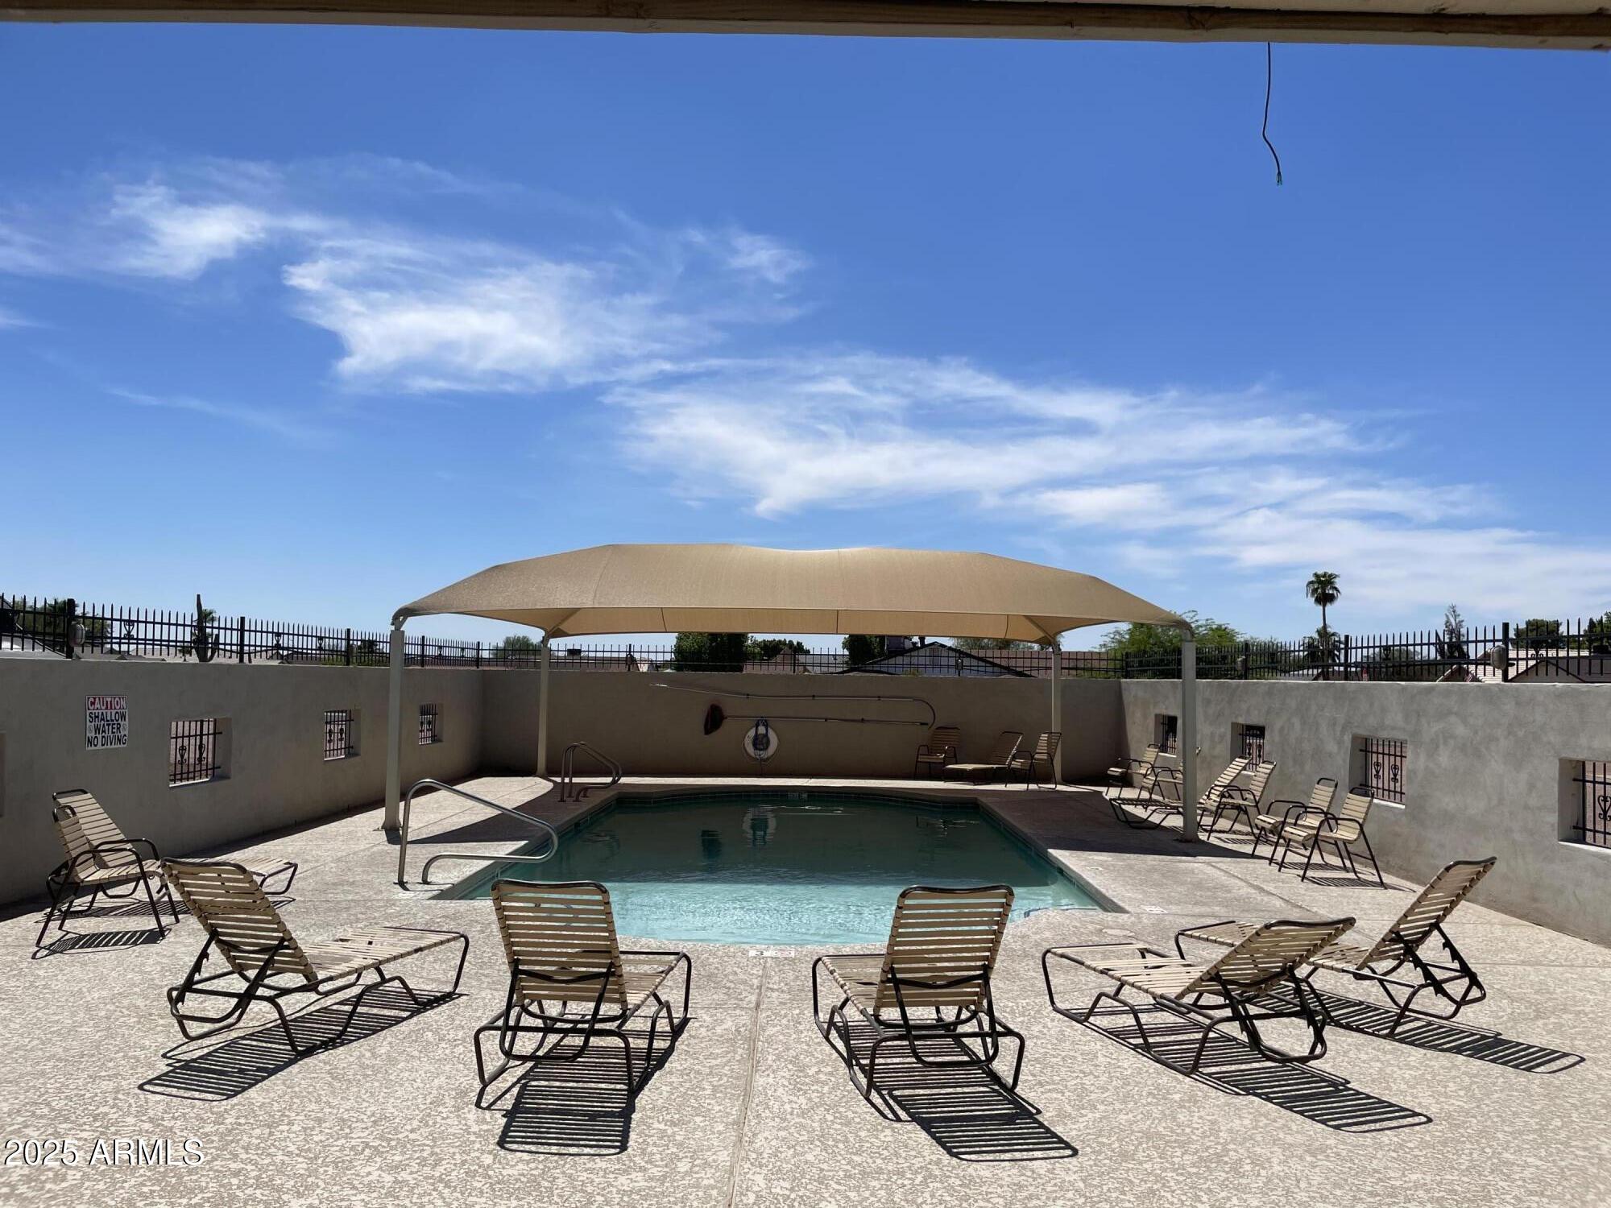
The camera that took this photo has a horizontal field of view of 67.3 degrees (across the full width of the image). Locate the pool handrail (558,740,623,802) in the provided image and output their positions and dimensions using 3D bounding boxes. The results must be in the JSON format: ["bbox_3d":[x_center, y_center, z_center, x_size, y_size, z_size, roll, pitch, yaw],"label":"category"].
[{"bbox_3d":[-3.064,2.393,17.337,0.804,0.821,0.611,1,-4,0],"label":"pool handrail"}]

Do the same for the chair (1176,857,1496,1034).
[{"bbox_3d":[2.933,1.792,6.793,0.670,0.904,1.603,3,-4,-36],"label":"chair"}]

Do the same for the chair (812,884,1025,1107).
[{"bbox_3d":[0.499,1.673,5.748,0.670,0.933,1.562,2,-4,-9],"label":"chair"}]

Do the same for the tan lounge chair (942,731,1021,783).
[{"bbox_3d":[3.094,2.717,21.237,1.630,0.870,0.660,4,-4,-37],"label":"tan lounge chair"}]

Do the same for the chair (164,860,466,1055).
[{"bbox_3d":[-2.472,1.667,6.213,0.670,0.905,1.602,0,-4,20],"label":"chair"}]

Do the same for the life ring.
[{"bbox_3d":[-0.807,2.444,21.860,0.630,0.720,0.120,1,-3,1],"label":"life ring"}]

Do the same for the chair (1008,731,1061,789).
[{"bbox_3d":[3.857,2.696,20.544,0.720,0.860,0.580,3,-4,-27],"label":"chair"}]

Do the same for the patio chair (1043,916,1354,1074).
[{"bbox_3d":[1.955,1.832,6.132,0.670,0.770,1.710,2,-4,-19],"label":"patio chair"}]

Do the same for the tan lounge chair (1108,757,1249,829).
[{"bbox_3d":[4.682,2.344,15.145,1.610,0.899,0.670,1,-4,6],"label":"tan lounge chair"}]

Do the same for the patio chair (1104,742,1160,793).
[{"bbox_3d":[5.170,2.611,18.977,0.752,0.858,0.575,1,-4,-2],"label":"patio chair"}]

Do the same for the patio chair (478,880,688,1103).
[{"bbox_3d":[-0.997,1.651,5.731,0.670,0.926,1.574,1,-4,5],"label":"patio chair"}]

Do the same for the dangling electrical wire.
[{"bbox_3d":[0.679,-0.713,1.758,0.030,0.214,0.030,1,-3,1],"label":"dangling electrical wire"}]

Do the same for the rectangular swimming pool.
[{"bbox_3d":[-0.172,3.266,13.984,5.502,1.200,11.693,1,-3,1],"label":"rectangular swimming pool"}]

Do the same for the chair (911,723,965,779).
[{"bbox_3d":[2.388,2.673,21.666,0.575,0.858,0.752,-2,-4,36],"label":"chair"}]

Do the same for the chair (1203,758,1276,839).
[{"bbox_3d":[5.063,2.329,14.318,0.770,0.870,0.580,1,-3,-2],"label":"chair"}]

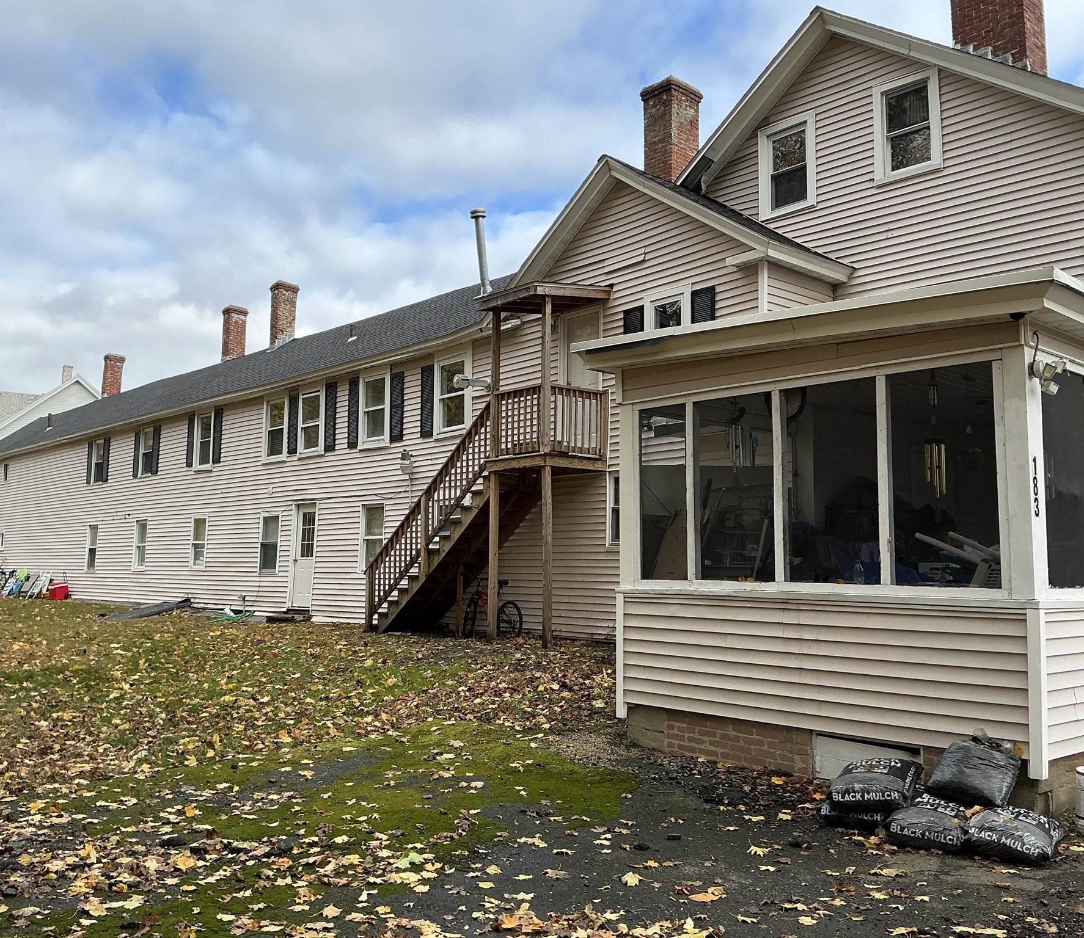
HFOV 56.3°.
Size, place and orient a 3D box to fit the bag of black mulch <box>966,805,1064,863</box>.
[{"bbox_3d":[2.601,1.954,5.461,0.540,0.160,0.430,6,-8,-40],"label":"bag of black mulch"}]

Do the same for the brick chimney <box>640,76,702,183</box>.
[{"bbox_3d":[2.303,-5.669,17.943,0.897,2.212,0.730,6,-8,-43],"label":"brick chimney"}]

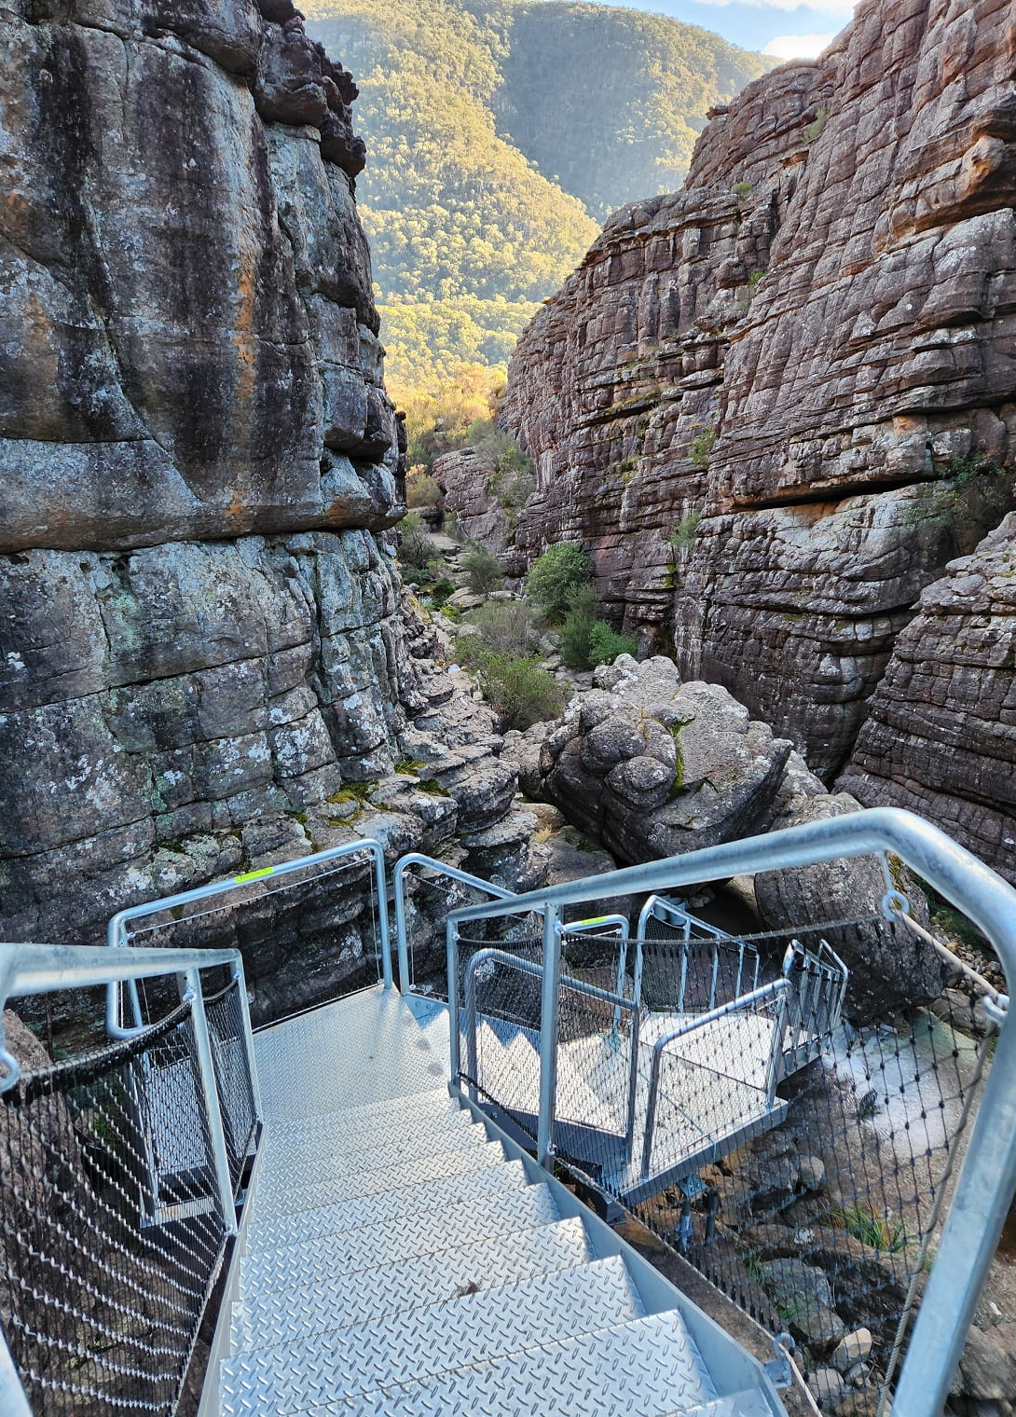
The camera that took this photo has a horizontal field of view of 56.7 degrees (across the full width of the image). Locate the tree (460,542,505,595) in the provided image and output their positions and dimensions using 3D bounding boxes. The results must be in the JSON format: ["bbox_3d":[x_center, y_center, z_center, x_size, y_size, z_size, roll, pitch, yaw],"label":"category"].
[{"bbox_3d":[-0.665,-3.659,24.600,1.180,1.360,1.150,-1,22,-1],"label":"tree"}]

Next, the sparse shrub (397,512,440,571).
[{"bbox_3d":[-2.522,-4.601,26.000,1.350,1.550,1.250,-2,22,-5],"label":"sparse shrub"}]

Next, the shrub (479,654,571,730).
[{"bbox_3d":[0.295,-0.275,17.300,1.620,1.350,1.500,0,22,1],"label":"shrub"}]

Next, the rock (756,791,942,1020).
[{"bbox_3d":[4.026,2.317,11.100,1.980,2.250,2.100,9,24,21],"label":"rock"}]

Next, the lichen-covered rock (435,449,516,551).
[{"bbox_3d":[-0.948,-6.272,28.300,2.500,3.000,2.400,-1,22,-2],"label":"lichen-covered rock"}]

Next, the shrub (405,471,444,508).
[{"bbox_3d":[-2.870,-7.352,31.500,1.450,1.250,1.350,-2,22,-5],"label":"shrub"}]

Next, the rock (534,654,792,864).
[{"bbox_3d":[2.263,0.781,13.700,3.550,2.600,3.000,4,23,10],"label":"rock"}]

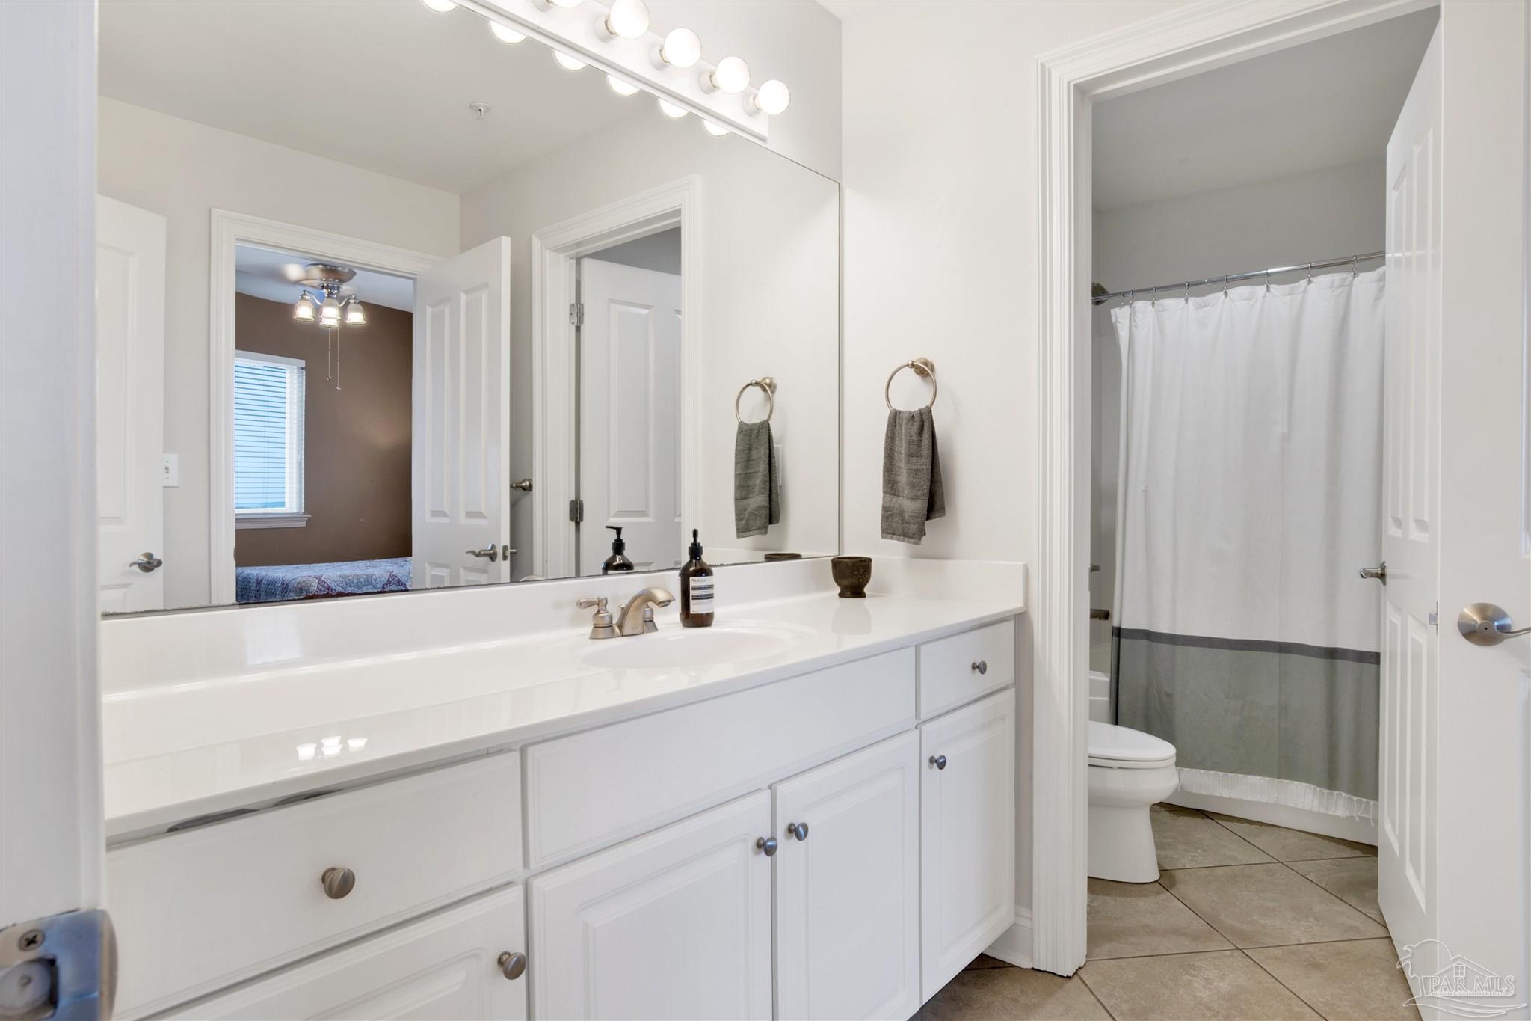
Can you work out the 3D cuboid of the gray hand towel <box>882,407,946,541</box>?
[{"bbox_3d":[0.398,-0.091,2.035,0.150,0.365,0.075,0,0,39],"label":"gray hand towel"}]

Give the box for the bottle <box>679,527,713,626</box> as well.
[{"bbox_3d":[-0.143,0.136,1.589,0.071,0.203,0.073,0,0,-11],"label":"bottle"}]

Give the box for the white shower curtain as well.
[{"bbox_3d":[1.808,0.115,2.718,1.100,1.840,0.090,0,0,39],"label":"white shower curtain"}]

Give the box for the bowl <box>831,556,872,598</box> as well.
[{"bbox_3d":[0.237,0.183,2.099,0.111,0.105,0.111,0,0,0],"label":"bowl"}]

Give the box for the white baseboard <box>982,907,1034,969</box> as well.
[{"bbox_3d":[0.599,1.055,1.917,0.145,0.136,0.028,0,0,39],"label":"white baseboard"}]

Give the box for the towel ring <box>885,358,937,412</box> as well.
[{"bbox_3d":[0.400,-0.330,2.049,0.152,0.165,0.072,0,0,39],"label":"towel ring"}]

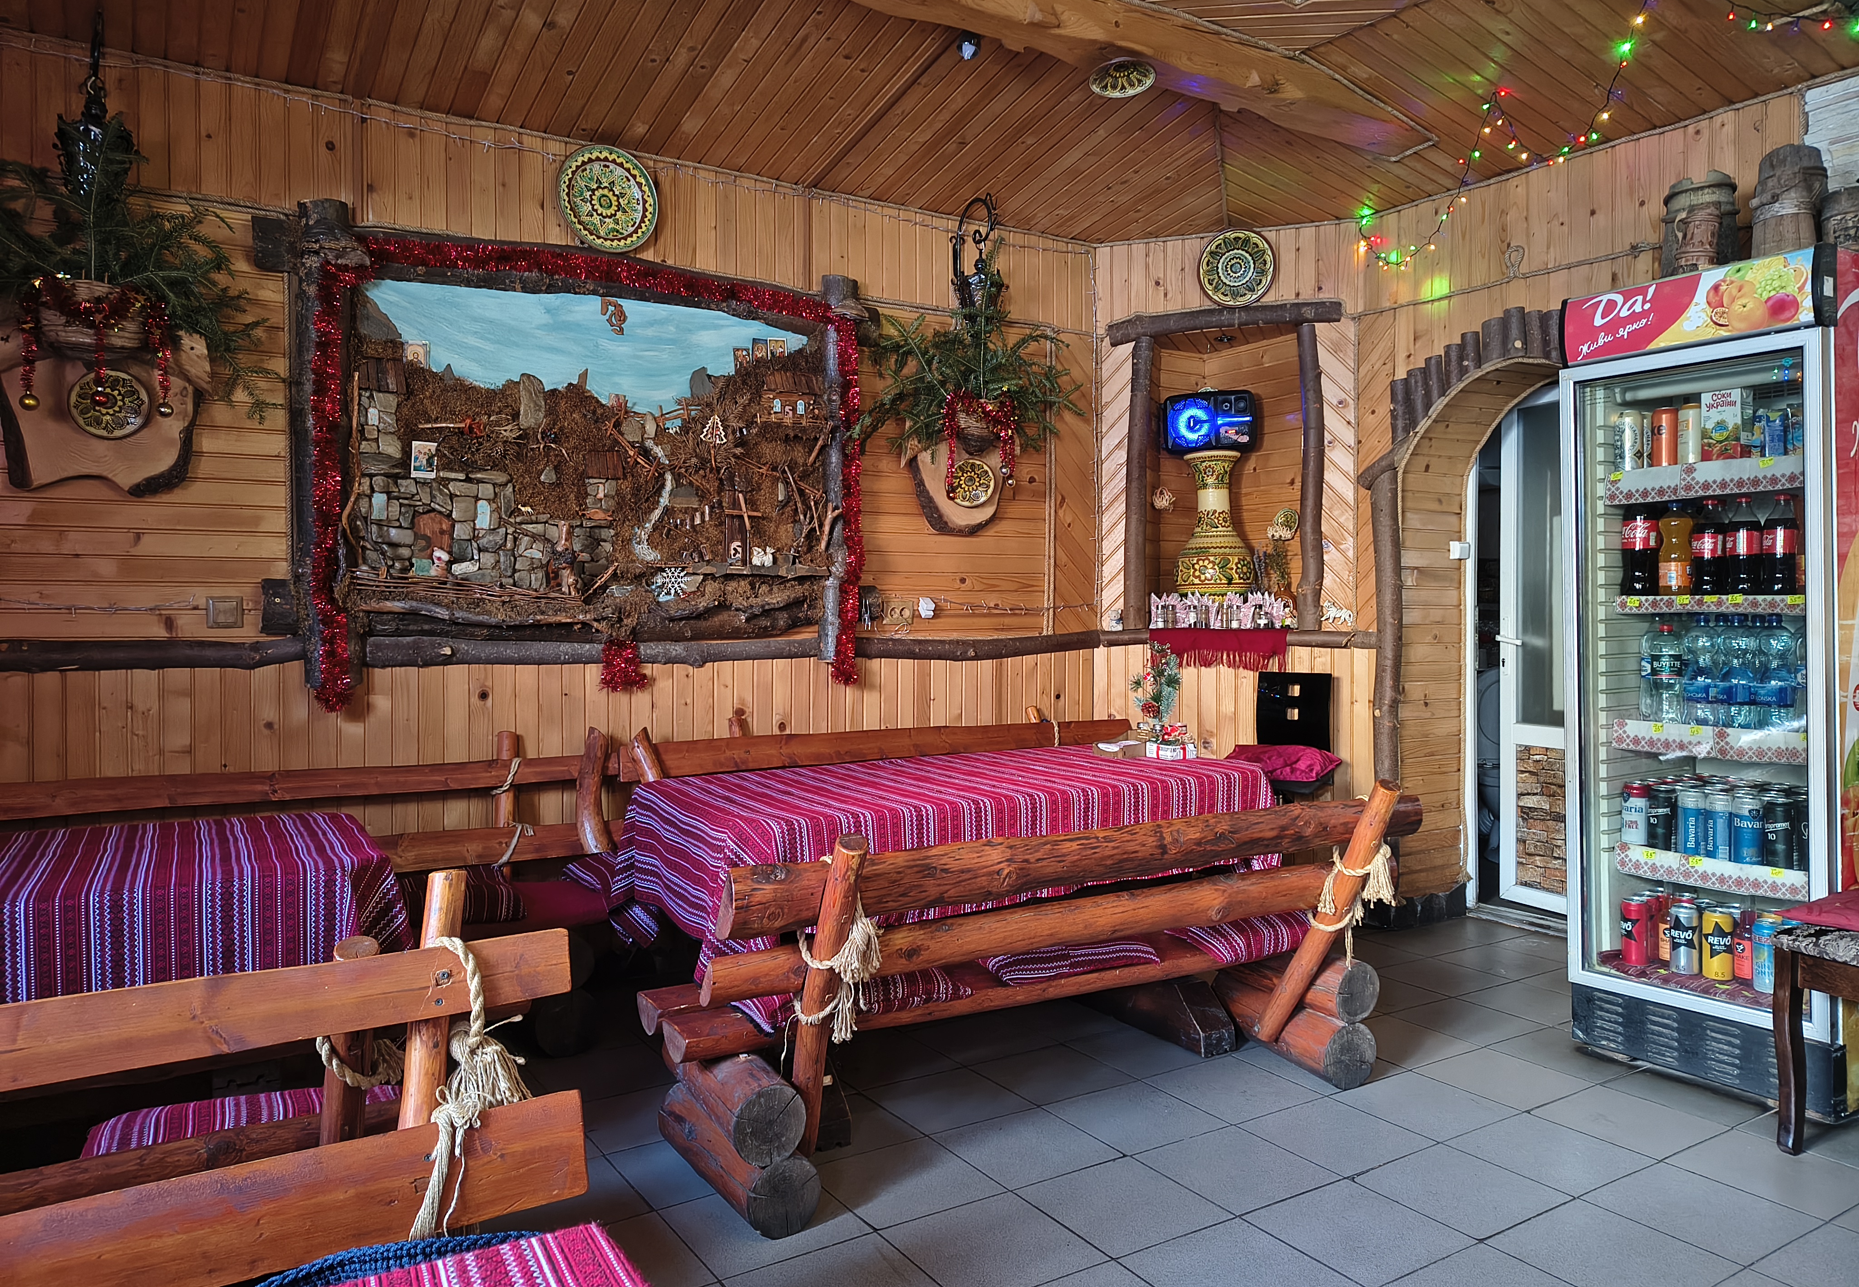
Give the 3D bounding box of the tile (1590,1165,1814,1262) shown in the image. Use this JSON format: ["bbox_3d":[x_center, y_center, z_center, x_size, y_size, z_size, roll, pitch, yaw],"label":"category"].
[{"bbox_3d":[1.462,1.081,2.445,0.300,0.010,0.300,-1,3,-33],"label":"tile"}]

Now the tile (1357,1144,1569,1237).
[{"bbox_3d":[1.044,1.076,2.536,0.300,0.010,0.300,-1,3,-33],"label":"tile"}]

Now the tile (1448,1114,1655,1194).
[{"bbox_3d":[1.299,1.071,2.700,0.300,0.010,0.300,-1,3,-33],"label":"tile"}]

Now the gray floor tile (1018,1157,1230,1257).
[{"bbox_3d":[0.370,1.077,2.465,0.300,0.010,0.300,-1,3,-33],"label":"gray floor tile"}]

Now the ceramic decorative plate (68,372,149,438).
[{"bbox_3d":[-2.006,-0.584,3.154,0.170,0.170,0.022,-1,3,-34],"label":"ceramic decorative plate"}]

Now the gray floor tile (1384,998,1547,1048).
[{"bbox_3d":[1.505,1.057,3.592,0.305,0.010,0.305,-1,2,-33],"label":"gray floor tile"}]

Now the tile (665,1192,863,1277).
[{"bbox_3d":[-0.304,1.078,2.394,0.300,0.010,0.300,-1,3,-33],"label":"tile"}]

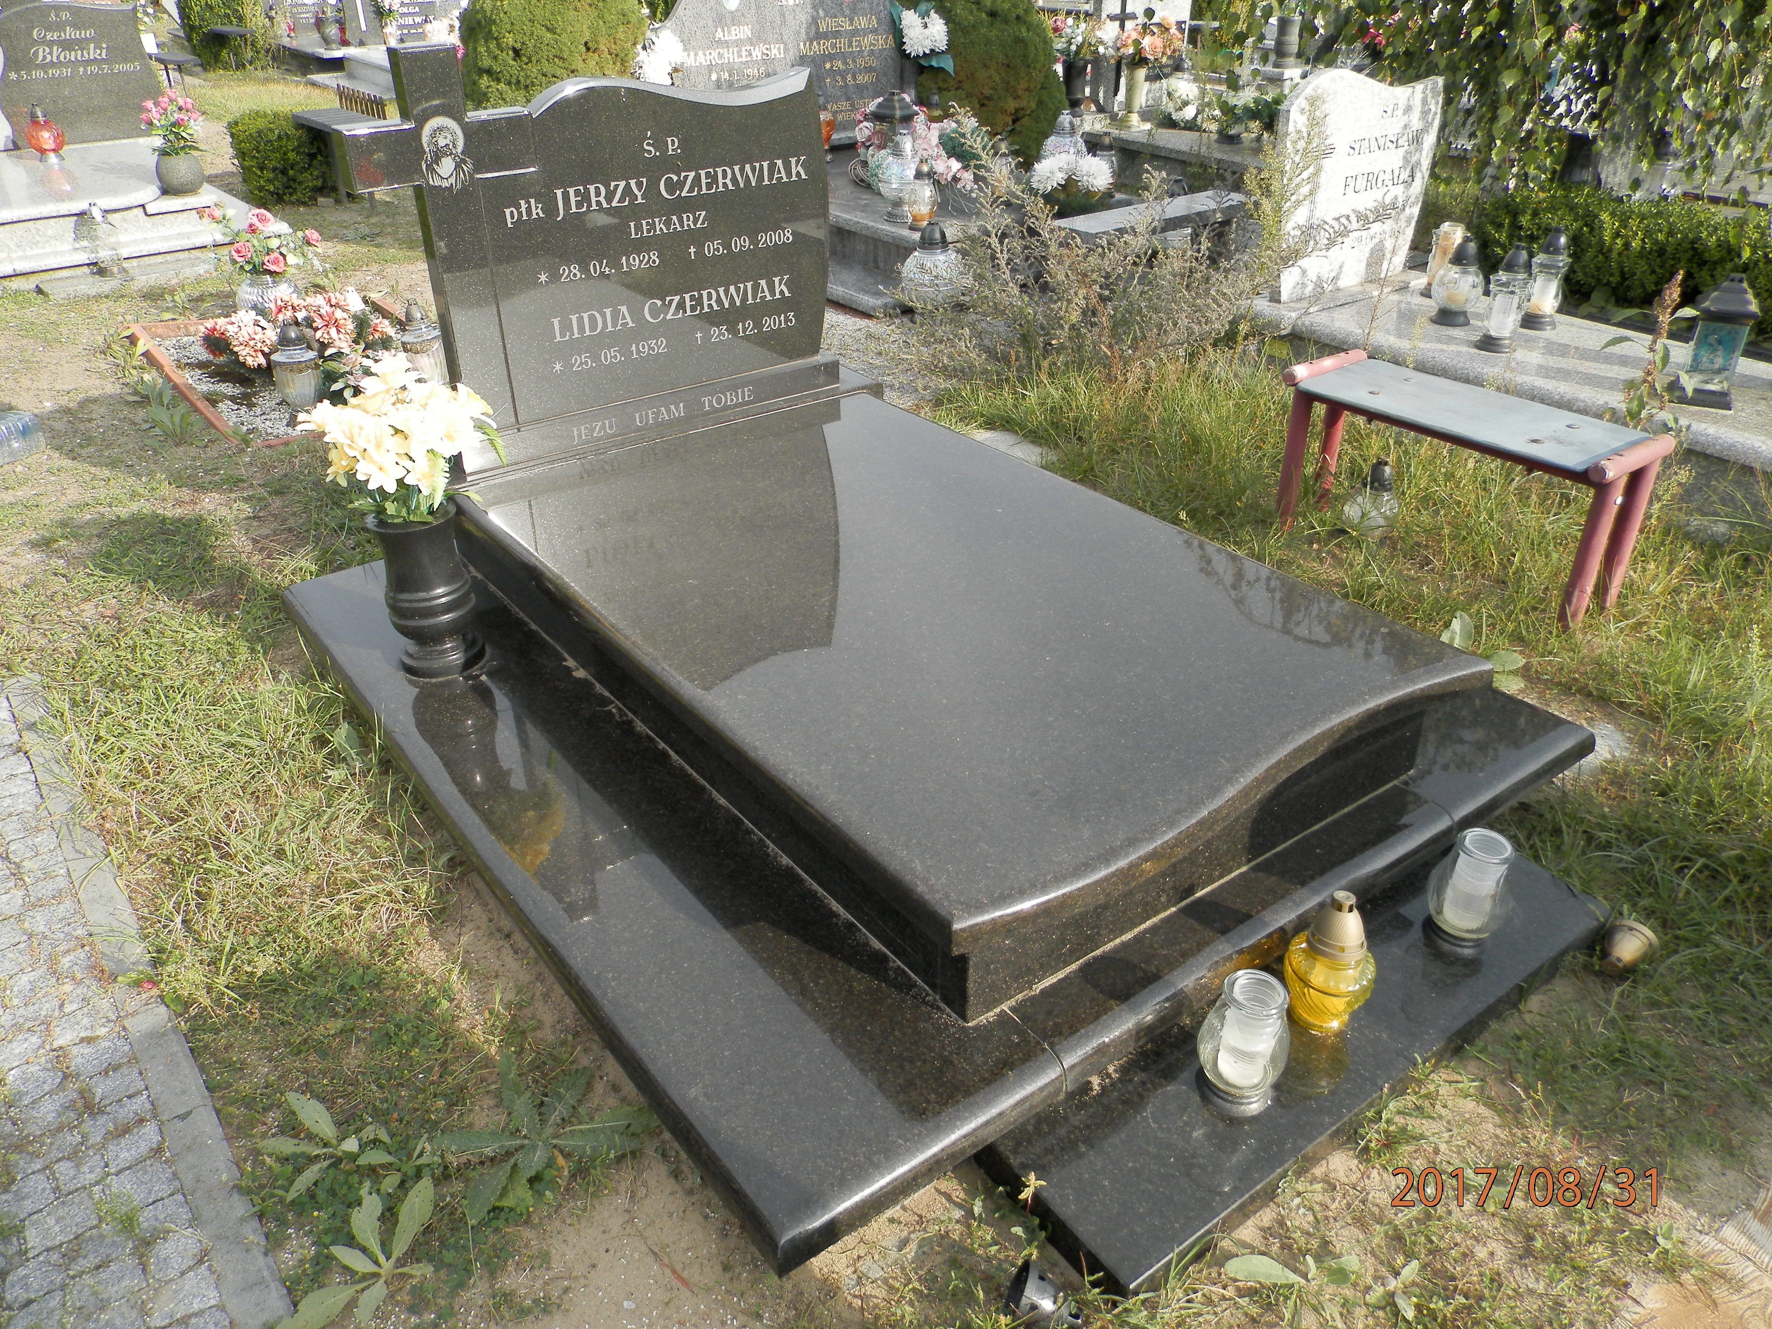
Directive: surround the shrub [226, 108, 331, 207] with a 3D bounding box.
[{"bbox_3d":[-3.376,-2.827,7.150,0.480,0.410,0.440,-21,35,-30],"label":"shrub"}]

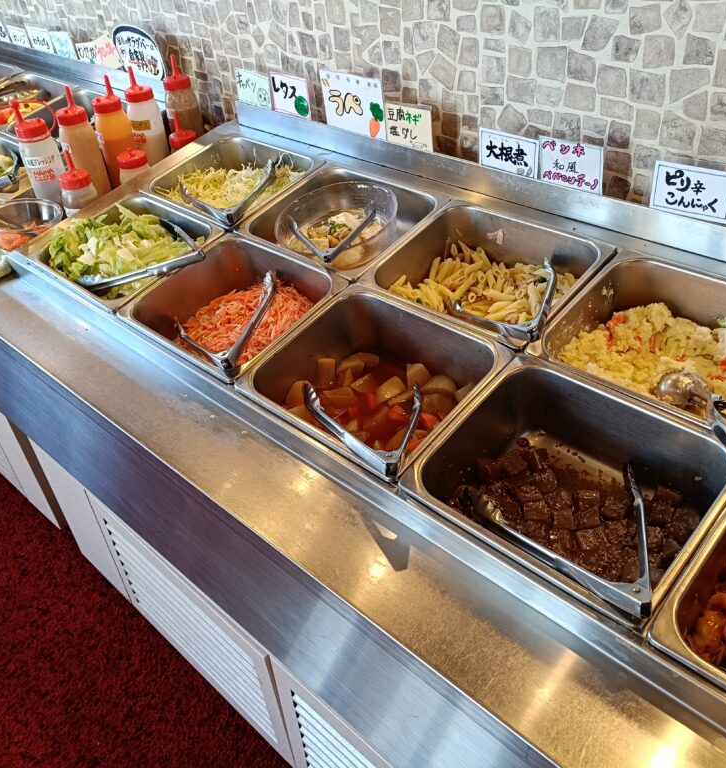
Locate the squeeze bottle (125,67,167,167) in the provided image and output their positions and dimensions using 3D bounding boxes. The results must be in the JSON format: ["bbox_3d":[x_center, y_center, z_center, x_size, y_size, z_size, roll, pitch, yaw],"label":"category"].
[{"bbox_3d":[-0.530,-0.626,1.823,0.083,0.290,0.083,27,47,35],"label":"squeeze bottle"}]

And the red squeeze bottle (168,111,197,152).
[{"bbox_3d":[-0.429,-0.557,1.796,0.076,0.200,0.076,27,47,35],"label":"red squeeze bottle"}]

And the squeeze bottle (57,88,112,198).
[{"bbox_3d":[-0.645,-0.539,1.716,0.074,0.286,0.074,28,48,35],"label":"squeeze bottle"}]

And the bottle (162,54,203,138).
[{"bbox_3d":[-0.456,-0.684,1.888,0.086,0.288,0.086,-12,38,-9],"label":"bottle"}]

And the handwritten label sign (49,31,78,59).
[{"bbox_3d":[-0.891,-1.006,2.199,0.122,0.080,0.005,27,47,35],"label":"handwritten label sign"}]

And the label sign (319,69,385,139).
[{"bbox_3d":[-0.019,-0.544,1.456,0.166,0.125,0.004,27,47,35],"label":"label sign"}]

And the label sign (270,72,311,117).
[{"bbox_3d":[-0.153,-0.606,1.566,0.120,0.094,0.004,27,47,35],"label":"label sign"}]

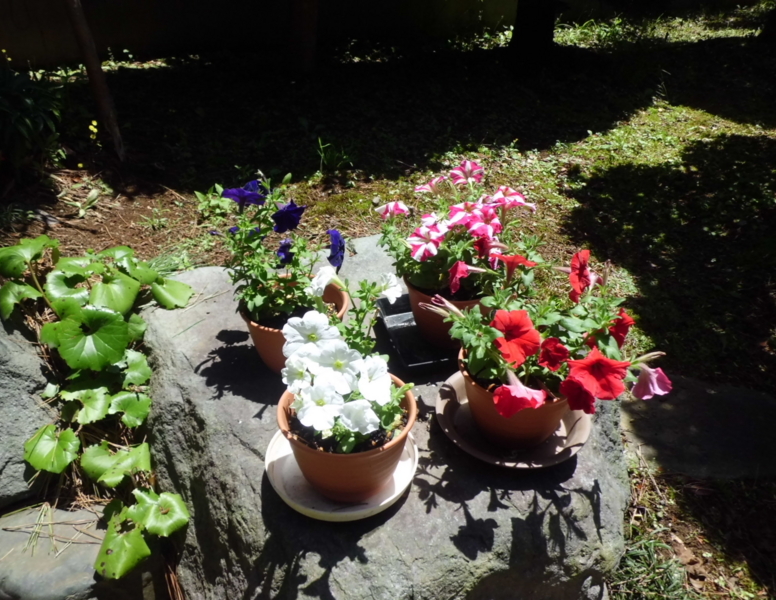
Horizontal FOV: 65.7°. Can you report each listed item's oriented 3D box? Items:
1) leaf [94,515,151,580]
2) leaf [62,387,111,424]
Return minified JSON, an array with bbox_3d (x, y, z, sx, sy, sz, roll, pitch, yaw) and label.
[{"bbox_3d":[-0.352,0.329,0.800,0.069,0.028,0.082,7,51,-11],"label":"leaf"},{"bbox_3d":[-0.497,0.174,0.990,0.076,0.030,0.070,0,43,0],"label":"leaf"}]

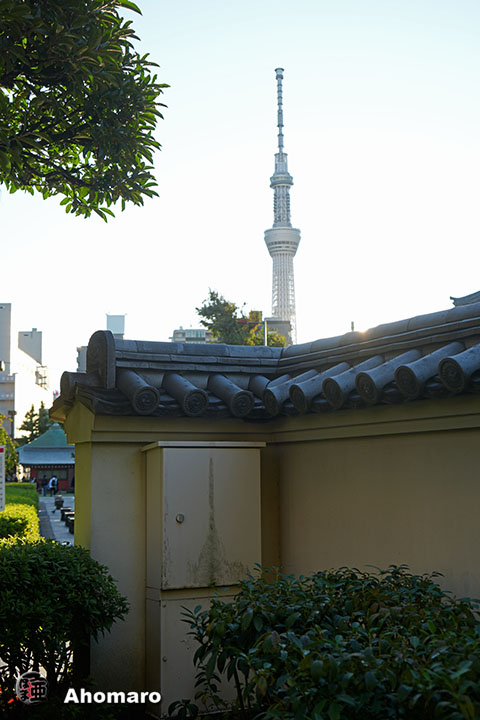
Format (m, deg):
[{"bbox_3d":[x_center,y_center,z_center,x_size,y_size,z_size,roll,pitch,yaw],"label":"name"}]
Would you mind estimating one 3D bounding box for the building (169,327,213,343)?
[{"bbox_3d":[-12.396,13.658,265.638,13.000,43.500,15.000,-1,-7,0],"label":"building"}]

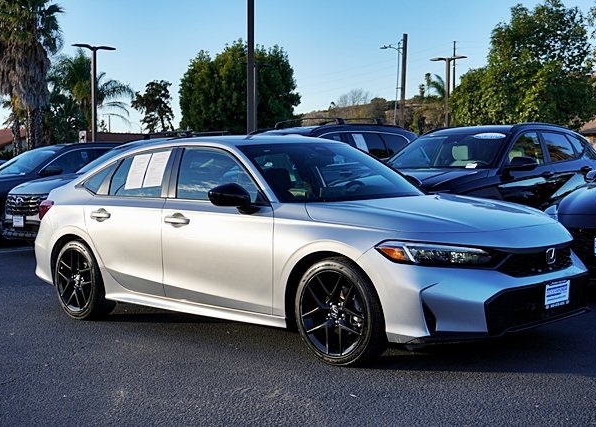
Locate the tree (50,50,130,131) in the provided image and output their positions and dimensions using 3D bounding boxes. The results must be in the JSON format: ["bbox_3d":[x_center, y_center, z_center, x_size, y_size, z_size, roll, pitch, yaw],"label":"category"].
[{"bbox_3d":[-11.890,-4.985,50.143,5.000,8.970,5.000,0,2,0],"label":"tree"}]

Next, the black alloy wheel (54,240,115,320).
[{"bbox_3d":[-1.702,0.527,7.038,0.645,0.645,0.235,1,2,44],"label":"black alloy wheel"}]

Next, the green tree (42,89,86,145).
[{"bbox_3d":[-11.996,-3.397,45.098,2.800,6.120,2.800,0,2,0],"label":"green tree"}]

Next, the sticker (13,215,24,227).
[{"bbox_3d":[-3.916,0.112,12.200,0.020,0.155,0.300,-4,4,-44],"label":"sticker"}]

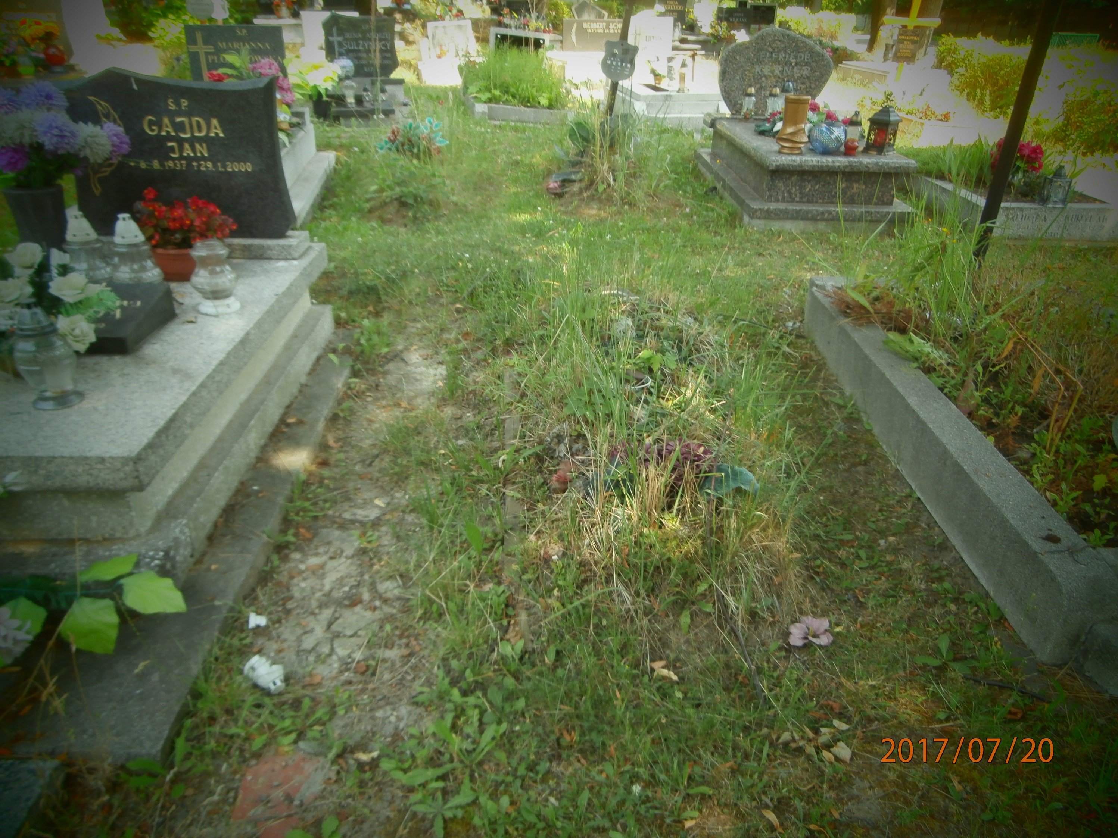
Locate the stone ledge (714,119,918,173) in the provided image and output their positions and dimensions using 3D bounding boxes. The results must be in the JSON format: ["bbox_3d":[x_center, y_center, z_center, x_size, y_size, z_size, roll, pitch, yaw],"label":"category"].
[{"bbox_3d":[1.682,-1.928,5.422,0.874,0.065,1.812,1,27,0],"label":"stone ledge"}]

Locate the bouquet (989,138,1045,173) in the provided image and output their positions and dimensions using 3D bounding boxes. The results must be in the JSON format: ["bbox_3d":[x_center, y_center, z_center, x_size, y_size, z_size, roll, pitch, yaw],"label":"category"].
[{"bbox_3d":[2.950,-1.697,4.996,0.295,0.229,0.234,0,28,-2],"label":"bouquet"}]

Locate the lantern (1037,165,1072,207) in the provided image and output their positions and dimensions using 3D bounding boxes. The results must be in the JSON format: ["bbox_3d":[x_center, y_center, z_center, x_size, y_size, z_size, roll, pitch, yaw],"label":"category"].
[{"bbox_3d":[2.822,-1.324,4.385,0.120,0.213,0.120,8,28,13],"label":"lantern"}]

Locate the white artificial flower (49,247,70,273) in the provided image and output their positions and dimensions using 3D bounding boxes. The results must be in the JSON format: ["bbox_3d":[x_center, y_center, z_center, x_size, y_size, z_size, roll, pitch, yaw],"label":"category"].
[{"bbox_3d":[-1.333,-0.421,2.070,0.055,0.065,0.055,-16,33,-29],"label":"white artificial flower"}]

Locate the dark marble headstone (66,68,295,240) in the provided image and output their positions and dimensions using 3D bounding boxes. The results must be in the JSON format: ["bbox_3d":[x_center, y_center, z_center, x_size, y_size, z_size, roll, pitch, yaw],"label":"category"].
[{"bbox_3d":[-1.388,-0.961,2.824,0.790,0.576,0.100,0,28,-2],"label":"dark marble headstone"}]

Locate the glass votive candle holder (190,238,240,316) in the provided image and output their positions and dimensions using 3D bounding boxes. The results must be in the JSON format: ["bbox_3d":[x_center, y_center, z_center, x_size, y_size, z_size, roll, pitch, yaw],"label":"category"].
[{"bbox_3d":[-1.029,-0.427,2.320,0.133,0.190,0.133,-11,31,-22],"label":"glass votive candle holder"}]

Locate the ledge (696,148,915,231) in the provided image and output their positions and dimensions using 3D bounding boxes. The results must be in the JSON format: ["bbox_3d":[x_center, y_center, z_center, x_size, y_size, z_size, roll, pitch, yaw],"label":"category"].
[{"bbox_3d":[1.537,-1.608,5.323,0.916,0.131,2.200,1,27,0],"label":"ledge"}]

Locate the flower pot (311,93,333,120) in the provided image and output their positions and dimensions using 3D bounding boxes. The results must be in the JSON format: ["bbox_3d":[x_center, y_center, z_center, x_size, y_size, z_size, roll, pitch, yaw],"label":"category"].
[{"bbox_3d":[-2.521,-3.347,8.260,0.195,0.250,0.195,0,28,-2],"label":"flower pot"}]

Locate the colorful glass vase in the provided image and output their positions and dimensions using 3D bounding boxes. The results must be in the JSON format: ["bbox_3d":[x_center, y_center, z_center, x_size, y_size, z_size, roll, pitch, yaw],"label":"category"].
[{"bbox_3d":[1.690,-1.770,4.873,0.214,0.168,0.214,1,27,0],"label":"colorful glass vase"}]

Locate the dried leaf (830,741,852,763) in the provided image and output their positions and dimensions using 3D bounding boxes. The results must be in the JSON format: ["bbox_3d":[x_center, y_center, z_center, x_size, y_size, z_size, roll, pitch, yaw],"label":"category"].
[{"bbox_3d":[0.550,0.649,1.510,0.043,0.015,0.045,16,31,25],"label":"dried leaf"}]

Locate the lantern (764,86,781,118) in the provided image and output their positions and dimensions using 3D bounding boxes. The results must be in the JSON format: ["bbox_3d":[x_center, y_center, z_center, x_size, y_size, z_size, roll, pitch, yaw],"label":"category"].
[{"bbox_3d":[1.680,-2.471,6.027,0.110,0.221,0.110,1,27,0],"label":"lantern"}]

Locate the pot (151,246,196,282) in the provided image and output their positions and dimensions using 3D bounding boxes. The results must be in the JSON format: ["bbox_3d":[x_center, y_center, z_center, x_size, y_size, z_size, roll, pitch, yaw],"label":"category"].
[{"bbox_3d":[-1.270,-0.515,2.570,0.152,0.112,0.152,-12,31,-24],"label":"pot"}]

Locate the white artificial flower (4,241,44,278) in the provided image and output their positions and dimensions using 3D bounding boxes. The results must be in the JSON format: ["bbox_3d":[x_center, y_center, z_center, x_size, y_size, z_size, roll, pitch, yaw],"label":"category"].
[{"bbox_3d":[-1.380,-0.411,2.000,0.090,0.075,0.085,-10,29,-21],"label":"white artificial flower"}]

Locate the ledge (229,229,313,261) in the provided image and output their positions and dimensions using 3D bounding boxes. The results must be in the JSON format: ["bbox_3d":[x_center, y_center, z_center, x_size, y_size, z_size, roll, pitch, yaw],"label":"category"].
[{"bbox_3d":[-1.507,-0.731,3.232,0.860,0.062,0.230,0,27,-3],"label":"ledge"}]

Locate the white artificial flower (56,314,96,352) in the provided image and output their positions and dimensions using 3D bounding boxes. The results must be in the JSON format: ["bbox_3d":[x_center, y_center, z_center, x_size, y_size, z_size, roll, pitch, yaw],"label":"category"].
[{"bbox_3d":[-1.264,-0.225,2.030,0.095,0.095,0.080,-9,29,-19],"label":"white artificial flower"}]

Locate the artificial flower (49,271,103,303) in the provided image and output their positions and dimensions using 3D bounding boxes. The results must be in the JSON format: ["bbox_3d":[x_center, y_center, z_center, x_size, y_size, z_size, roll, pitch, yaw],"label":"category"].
[{"bbox_3d":[-1.278,-0.350,2.050,0.120,0.075,0.100,-10,29,-21],"label":"artificial flower"}]

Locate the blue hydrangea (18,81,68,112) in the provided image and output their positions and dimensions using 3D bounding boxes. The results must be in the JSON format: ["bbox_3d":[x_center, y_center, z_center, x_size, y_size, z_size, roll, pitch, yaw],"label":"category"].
[{"bbox_3d":[-1.478,-0.919,2.220,0.125,0.100,0.120,-15,32,-28],"label":"blue hydrangea"}]

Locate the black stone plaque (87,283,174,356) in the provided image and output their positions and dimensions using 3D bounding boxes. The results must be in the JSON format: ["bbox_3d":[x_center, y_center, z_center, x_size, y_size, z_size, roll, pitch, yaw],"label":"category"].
[{"bbox_3d":[-1.321,-0.289,2.176,0.345,0.100,0.300,0,28,-2],"label":"black stone plaque"}]

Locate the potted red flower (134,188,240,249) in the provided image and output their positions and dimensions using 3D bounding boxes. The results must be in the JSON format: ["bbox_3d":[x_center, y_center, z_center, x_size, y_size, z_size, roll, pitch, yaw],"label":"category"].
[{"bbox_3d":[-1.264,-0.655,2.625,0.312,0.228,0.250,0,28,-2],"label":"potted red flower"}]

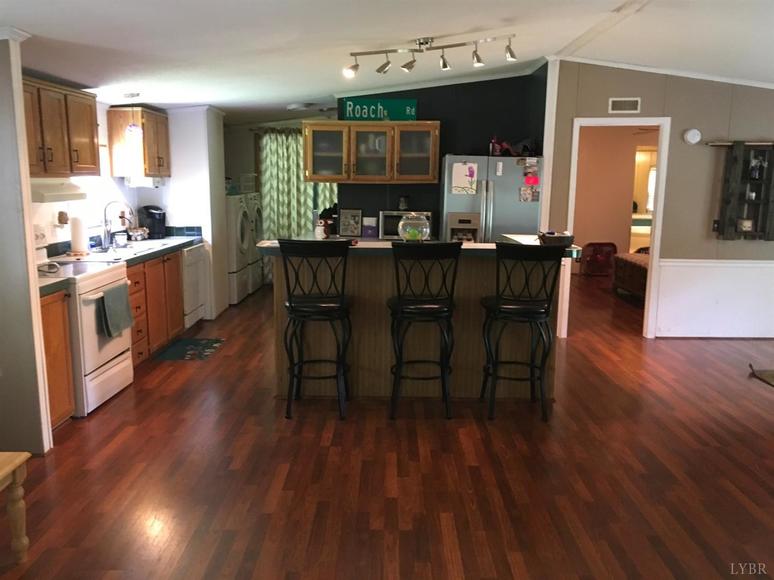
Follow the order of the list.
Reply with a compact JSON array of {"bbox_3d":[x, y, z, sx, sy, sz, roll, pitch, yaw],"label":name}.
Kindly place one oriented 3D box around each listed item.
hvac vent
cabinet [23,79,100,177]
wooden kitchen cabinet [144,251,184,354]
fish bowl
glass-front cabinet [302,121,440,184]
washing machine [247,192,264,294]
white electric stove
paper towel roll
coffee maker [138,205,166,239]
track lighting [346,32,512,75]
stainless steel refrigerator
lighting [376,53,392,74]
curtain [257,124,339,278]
[{"bbox_3d":[2.204,-1.708,6.002,0.290,0.150,0.025,1,10,2],"label":"hvac vent"},{"bbox_3d":[-2.409,-1.091,4.441,0.330,0.620,1.190,1,10,1],"label":"cabinet"},{"bbox_3d":[-2.269,0.093,5.849,0.580,0.860,0.920,1,10,1],"label":"wooden kitchen cabinet"},{"bbox_3d":[0.201,-0.453,4.653,0.230,0.220,0.230,1,10,1],"label":"fish bowl"},{"bbox_3d":[-0.147,-1.408,6.676,1.365,0.615,0.330,1,10,2],"label":"glass-front cabinet"},{"bbox_3d":[-2.150,-0.646,8.784,0.730,1.300,0.680,1,10,1],"label":"washing machine"},{"bbox_3d":[-2.256,0.172,4.481,0.680,1.180,0.760,1,10,1],"label":"white electric stove"},{"bbox_3d":[-2.449,-0.430,5.151,0.140,0.290,0.140,1,10,0],"label":"paper towel roll"},{"bbox_3d":[-2.380,-0.693,6.566,0.215,0.330,0.290,-9,14,-43],"label":"coffee maker"},{"bbox_3d":[0.301,-1.578,4.371,1.150,0.275,0.210,1,10,6],"label":"track lighting"},{"bbox_3d":[1.006,-0.453,6.535,0.910,1.735,0.780,1,10,1],"label":"stainless steel refrigerator"},{"bbox_3d":[-0.017,-1.512,4.331,0.108,0.145,0.090,1,10,1],"label":"lighting"},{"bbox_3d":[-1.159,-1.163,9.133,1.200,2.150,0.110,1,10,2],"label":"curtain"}]

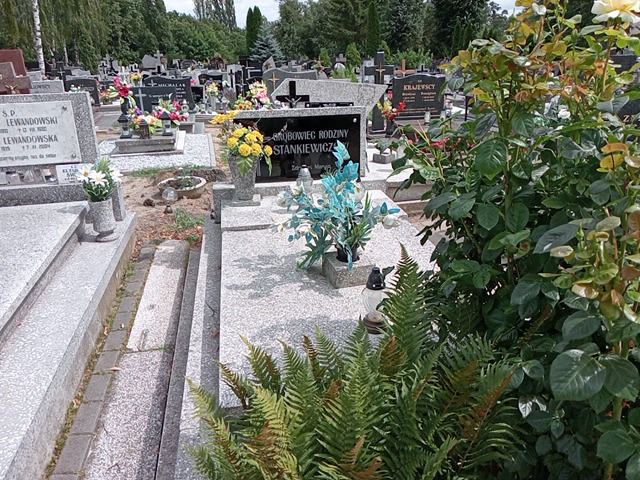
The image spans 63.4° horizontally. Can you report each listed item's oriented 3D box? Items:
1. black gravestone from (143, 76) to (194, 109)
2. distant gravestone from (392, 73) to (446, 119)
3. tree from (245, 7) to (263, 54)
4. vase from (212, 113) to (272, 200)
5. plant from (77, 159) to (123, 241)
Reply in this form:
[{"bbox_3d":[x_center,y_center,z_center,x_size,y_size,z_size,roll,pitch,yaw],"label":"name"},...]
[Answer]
[{"bbox_3d":[-2.920,-2.801,9.905,0.960,0.630,0.140,-4,20,-12],"label":"black gravestone"},{"bbox_3d":[1.655,-2.367,8.495,0.860,0.700,0.130,-4,20,-10],"label":"distant gravestone"},{"bbox_3d":[-4.590,-13.486,35.263,1.150,4.350,1.100,-4,20,-10],"label":"tree"},{"bbox_3d":[-0.627,-0.669,4.044,0.460,0.680,0.400,-4,20,-10],"label":"vase"},{"bbox_3d":[-1.498,-0.273,3.460,0.280,0.530,0.270,-4,20,-10],"label":"plant"}]

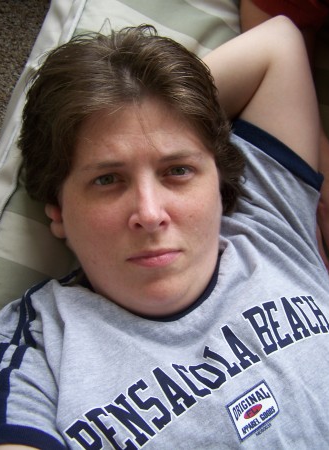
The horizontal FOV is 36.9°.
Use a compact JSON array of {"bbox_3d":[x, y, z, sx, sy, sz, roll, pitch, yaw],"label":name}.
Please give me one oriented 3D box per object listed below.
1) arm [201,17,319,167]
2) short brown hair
[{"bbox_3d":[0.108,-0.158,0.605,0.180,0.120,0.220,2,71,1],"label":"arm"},{"bbox_3d":[-0.031,-0.103,0.510,0.215,0.175,0.205,-7,92,-2],"label":"short brown hair"}]

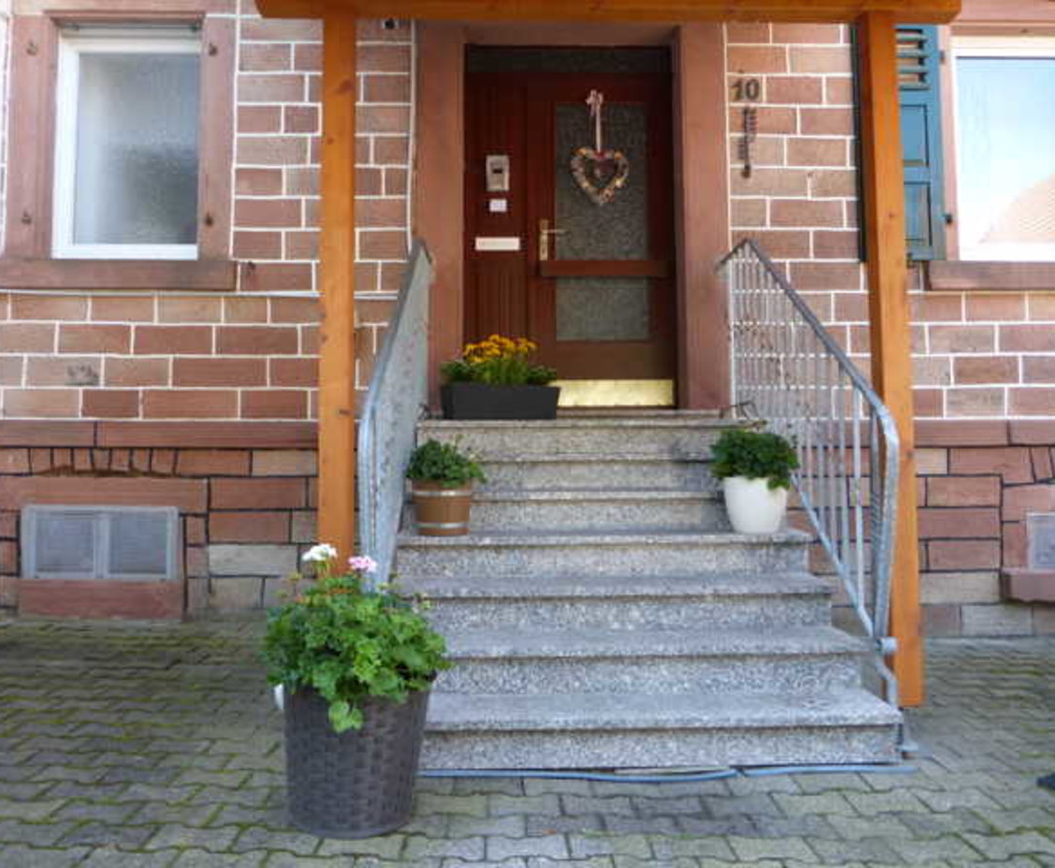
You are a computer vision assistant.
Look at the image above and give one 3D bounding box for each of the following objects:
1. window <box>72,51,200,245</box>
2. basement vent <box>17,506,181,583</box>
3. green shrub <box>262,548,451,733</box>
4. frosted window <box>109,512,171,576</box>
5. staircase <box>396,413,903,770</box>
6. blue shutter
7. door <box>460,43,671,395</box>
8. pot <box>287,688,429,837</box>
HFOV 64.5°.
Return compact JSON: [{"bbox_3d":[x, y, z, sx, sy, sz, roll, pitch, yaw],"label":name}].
[{"bbox_3d":[-2.407,-1.766,5.164,0.769,1.228,0.060,0,-3,-1],"label":"window"},{"bbox_3d":[-2.488,0.643,4.877,0.909,0.446,0.070,0,-3,-1],"label":"basement vent"},{"bbox_3d":[-0.477,0.548,2.339,0.518,0.461,0.496,0,-3,-1],"label":"green shrub"},{"bbox_3d":[-2.264,0.640,4.895,0.357,0.370,0.040,0,-3,-1],"label":"frosted window"},{"bbox_3d":[0.313,0.512,3.798,1.712,1.249,2.216,0,-3,-1],"label":"staircase"},{"bbox_3d":[2.260,-1.778,5.070,0.502,1.482,0.045,0,-3,-1],"label":"blue shutter"},{"bbox_3d":[0.267,-1.314,5.248,1.311,2.283,0.090,0,-3,-1],"label":"door"},{"bbox_3d":[-0.477,0.866,2.337,0.410,0.375,0.410,0,-3,-1],"label":"pot"}]

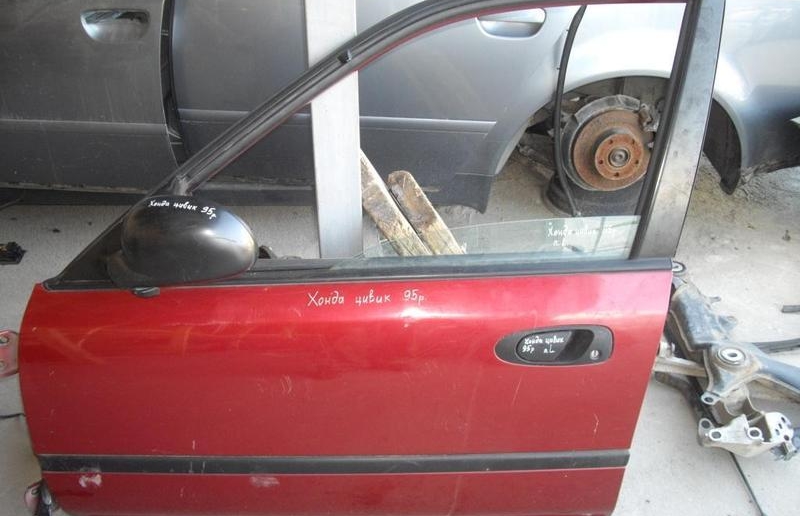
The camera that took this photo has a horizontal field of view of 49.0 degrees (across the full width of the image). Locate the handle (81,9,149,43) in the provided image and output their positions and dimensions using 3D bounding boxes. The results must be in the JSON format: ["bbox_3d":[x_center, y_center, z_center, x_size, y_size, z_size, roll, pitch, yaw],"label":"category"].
[{"bbox_3d":[-0.741,-0.604,2.280,0.178,0.082,0.045,0,29,1],"label":"handle"}]

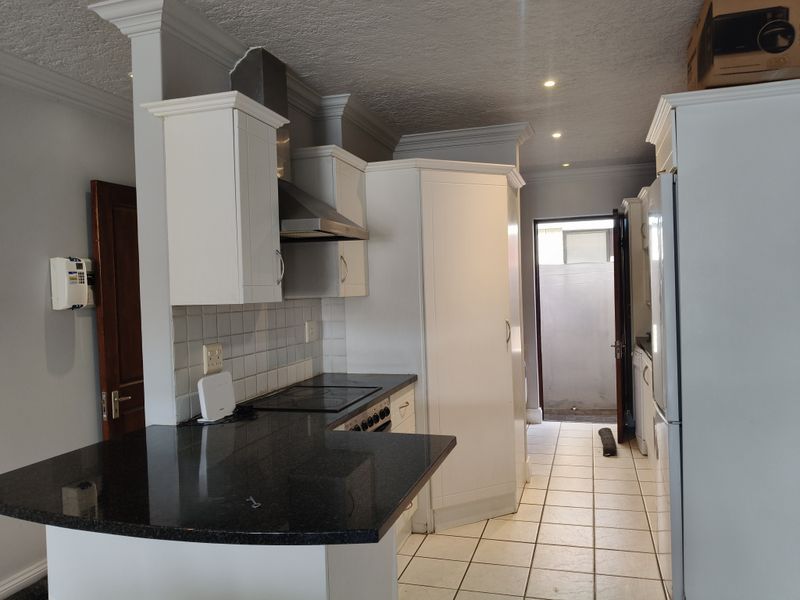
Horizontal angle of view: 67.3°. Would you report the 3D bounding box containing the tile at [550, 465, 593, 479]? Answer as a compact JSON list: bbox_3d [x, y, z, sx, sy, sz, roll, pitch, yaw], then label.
[{"bbox_3d":[1.306,1.308,4.550,0.298,0.010,0.298,-2,0,18],"label":"tile"}]

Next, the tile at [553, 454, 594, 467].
[{"bbox_3d":[1.398,1.302,4.840,0.298,0.010,0.298,-2,0,18],"label":"tile"}]

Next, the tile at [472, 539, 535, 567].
[{"bbox_3d":[0.557,1.347,3.194,0.298,0.010,0.298,-2,0,18],"label":"tile"}]

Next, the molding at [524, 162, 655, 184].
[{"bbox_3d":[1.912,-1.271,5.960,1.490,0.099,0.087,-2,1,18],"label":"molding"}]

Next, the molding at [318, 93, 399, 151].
[{"bbox_3d":[-0.226,-1.134,3.989,0.220,0.110,1.080,-2,1,18],"label":"molding"}]

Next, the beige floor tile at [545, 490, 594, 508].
[{"bbox_3d":[1.116,1.311,3.950,0.299,0.010,0.295,-2,1,18],"label":"beige floor tile"}]

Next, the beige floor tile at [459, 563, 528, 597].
[{"bbox_3d":[0.466,1.349,2.902,0.299,0.010,0.295,-2,1,18],"label":"beige floor tile"}]

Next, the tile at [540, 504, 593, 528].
[{"bbox_3d":[1.030,1.325,3.681,0.298,0.010,0.298,-2,0,18],"label":"tile"}]

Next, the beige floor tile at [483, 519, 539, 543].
[{"bbox_3d":[0.642,1.324,3.449,0.297,0.010,0.297,-2,1,18],"label":"beige floor tile"}]

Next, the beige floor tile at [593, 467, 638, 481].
[{"bbox_3d":[1.575,1.277,4.395,0.297,0.010,0.297,-2,1,18],"label":"beige floor tile"}]

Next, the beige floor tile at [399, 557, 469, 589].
[{"bbox_3d":[0.175,1.348,2.975,0.297,0.010,0.297,-2,1,18],"label":"beige floor tile"}]

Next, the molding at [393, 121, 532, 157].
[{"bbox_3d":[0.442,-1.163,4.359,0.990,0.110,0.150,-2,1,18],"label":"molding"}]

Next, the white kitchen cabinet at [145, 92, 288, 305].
[{"bbox_3d":[-0.696,-0.365,2.393,0.383,0.764,0.376,-2,0,16],"label":"white kitchen cabinet"}]

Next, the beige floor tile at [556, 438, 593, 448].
[{"bbox_3d":[1.568,1.275,5.373,0.299,0.010,0.295,-2,1,18],"label":"beige floor tile"}]

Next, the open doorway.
[{"bbox_3d":[1.836,0.203,6.197,0.820,2.090,0.130,-2,1,18],"label":"open doorway"}]

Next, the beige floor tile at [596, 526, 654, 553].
[{"bbox_3d":[1.228,1.321,3.299,0.298,0.010,0.298,-2,0,18],"label":"beige floor tile"}]

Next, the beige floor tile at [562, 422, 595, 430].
[{"bbox_3d":[1.749,1.260,5.943,0.299,0.010,0.295,-2,1,18],"label":"beige floor tile"}]

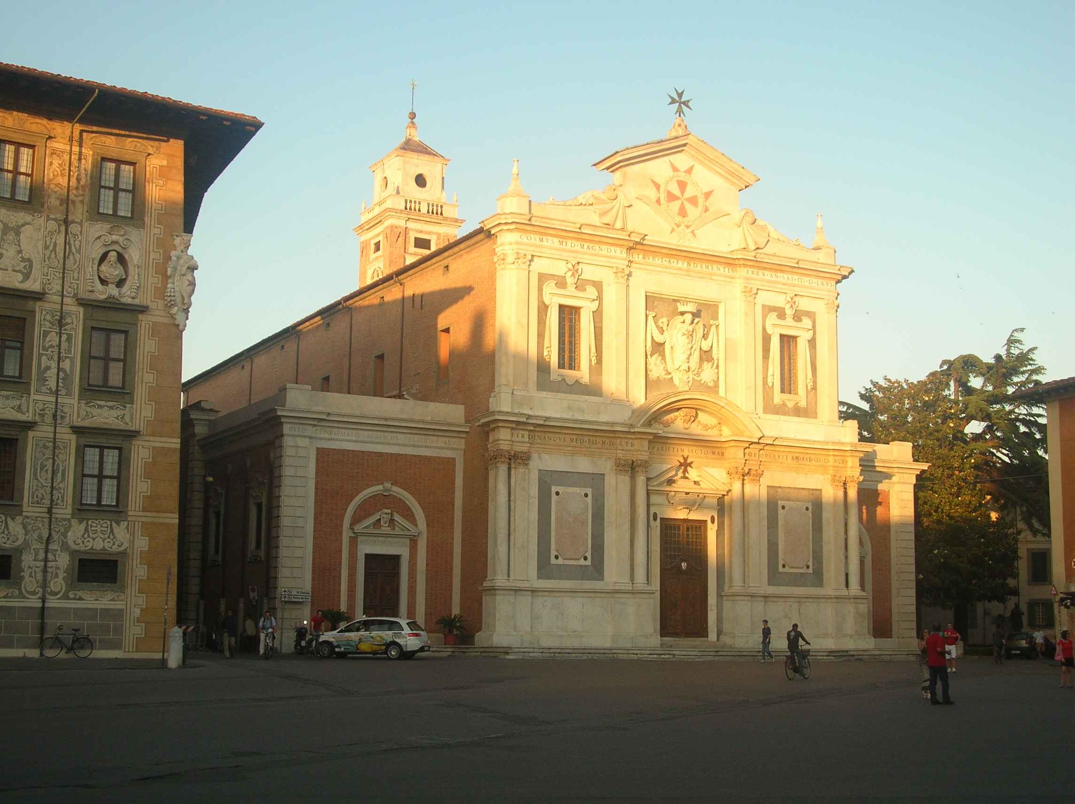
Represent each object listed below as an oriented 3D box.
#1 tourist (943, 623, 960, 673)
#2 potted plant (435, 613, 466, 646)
[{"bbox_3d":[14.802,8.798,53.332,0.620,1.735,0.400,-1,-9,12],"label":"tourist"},{"bbox_3d":[-3.628,9.539,62.402,1.220,1.339,1.220,1,-9,0],"label":"potted plant"}]

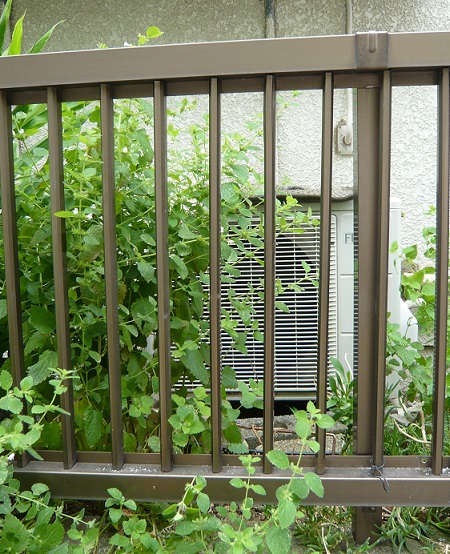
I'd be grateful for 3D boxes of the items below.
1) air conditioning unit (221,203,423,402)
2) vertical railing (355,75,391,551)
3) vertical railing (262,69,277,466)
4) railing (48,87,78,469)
[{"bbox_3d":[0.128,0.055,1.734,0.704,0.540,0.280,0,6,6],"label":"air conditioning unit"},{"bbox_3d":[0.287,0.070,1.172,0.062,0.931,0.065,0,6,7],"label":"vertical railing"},{"bbox_3d":[0.085,0.009,1.157,0.021,0.776,0.028,0,6,7],"label":"vertical railing"},{"bbox_3d":[-0.328,0.014,1.206,0.021,0.773,0.028,0,6,7],"label":"railing"}]

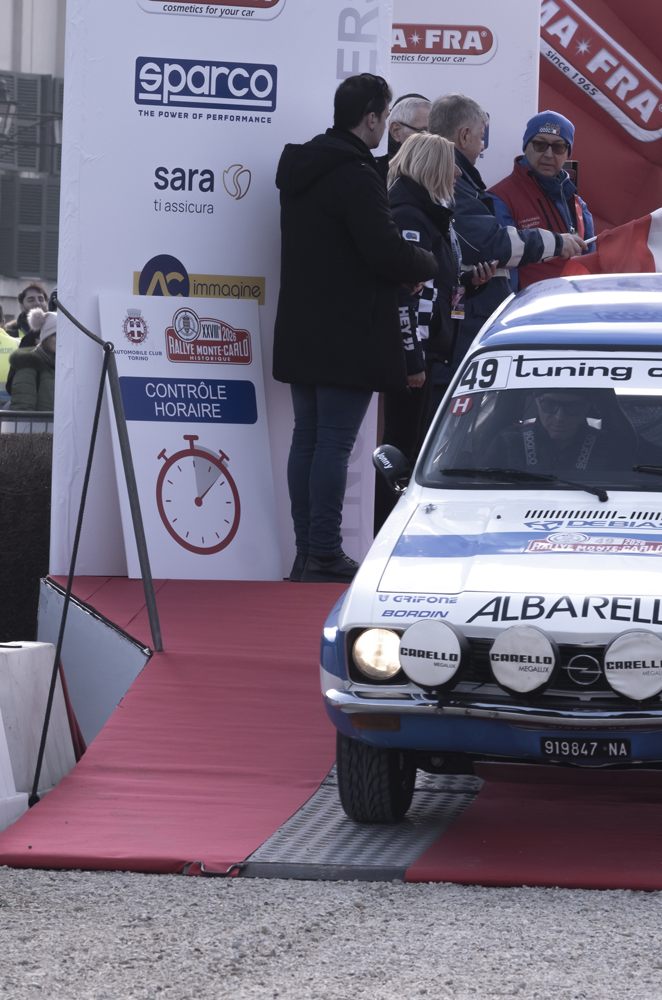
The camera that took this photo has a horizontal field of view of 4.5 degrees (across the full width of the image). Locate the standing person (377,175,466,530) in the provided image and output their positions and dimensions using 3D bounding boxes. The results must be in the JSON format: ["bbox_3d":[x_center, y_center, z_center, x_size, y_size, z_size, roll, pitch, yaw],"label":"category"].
[{"bbox_3d":[0.329,-0.497,29.000,0.370,1.520,0.480,2,2,-12],"label":"standing person"}]

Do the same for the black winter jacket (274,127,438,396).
[{"bbox_3d":[0.082,-0.817,28.600,0.450,0.910,0.530,1,2,-20],"label":"black winter jacket"}]

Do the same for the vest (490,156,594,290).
[{"bbox_3d":[0.750,-0.911,30.000,0.440,0.640,0.290,1,2,-34],"label":"vest"}]

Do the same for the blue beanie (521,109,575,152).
[{"bbox_3d":[0.775,-1.312,30.000,0.200,0.170,0.230,2,2,-5],"label":"blue beanie"}]

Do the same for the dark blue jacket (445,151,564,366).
[{"bbox_3d":[0.571,-0.823,29.400,0.520,0.800,0.520,2,2,-13],"label":"dark blue jacket"}]

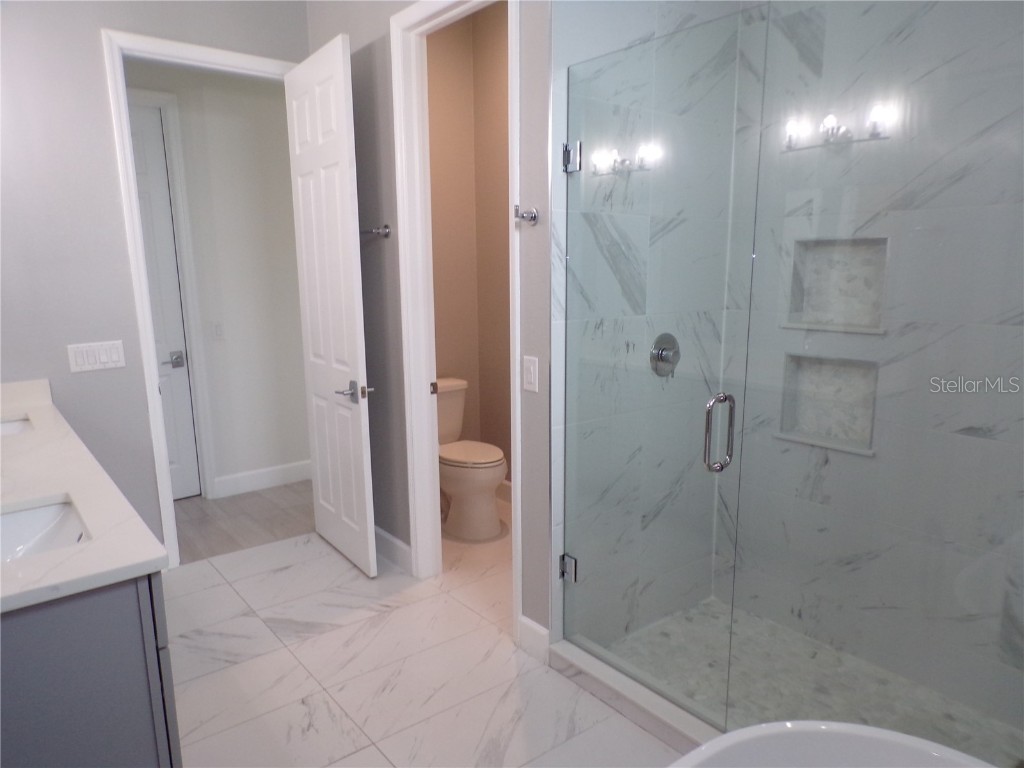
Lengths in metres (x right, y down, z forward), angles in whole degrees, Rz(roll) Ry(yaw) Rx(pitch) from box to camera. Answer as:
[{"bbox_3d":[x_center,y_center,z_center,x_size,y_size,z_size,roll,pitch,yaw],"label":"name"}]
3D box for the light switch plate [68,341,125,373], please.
[{"bbox_3d":[-1.896,-0.125,3.245,0.215,0.122,0.008,-9,13,-38],"label":"light switch plate"}]

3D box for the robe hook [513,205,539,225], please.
[{"bbox_3d":[0.048,-0.582,2.460,0.078,0.070,0.060,-9,13,-38],"label":"robe hook"}]

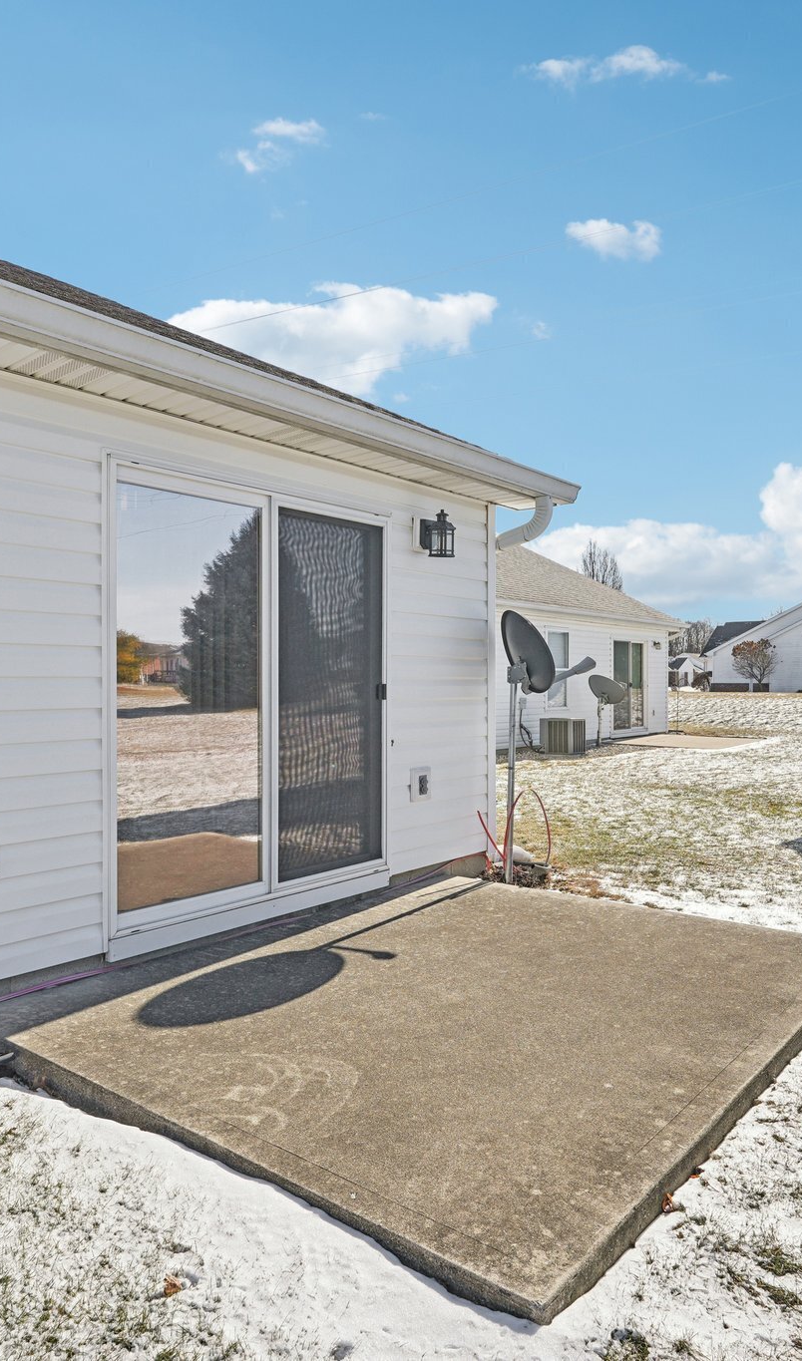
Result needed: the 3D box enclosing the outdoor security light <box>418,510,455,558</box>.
[{"bbox_3d":[0.227,-0.868,5.355,0.172,0.275,0.125,0,0,39],"label":"outdoor security light"}]

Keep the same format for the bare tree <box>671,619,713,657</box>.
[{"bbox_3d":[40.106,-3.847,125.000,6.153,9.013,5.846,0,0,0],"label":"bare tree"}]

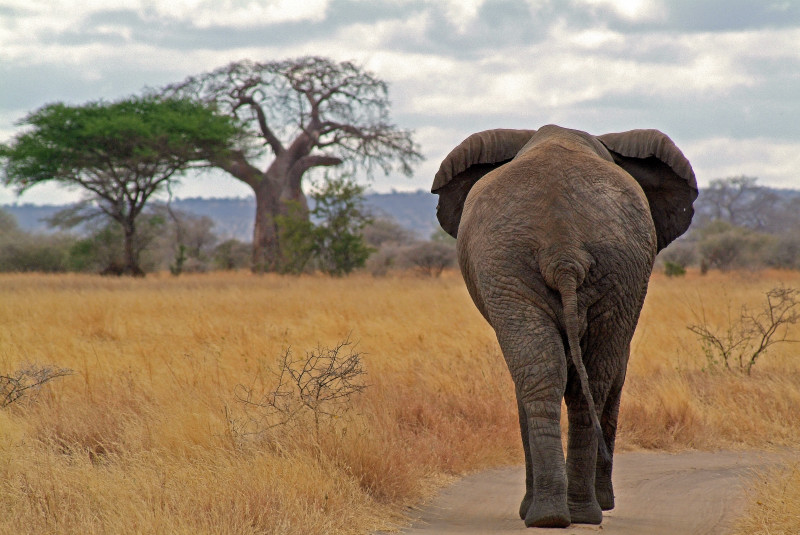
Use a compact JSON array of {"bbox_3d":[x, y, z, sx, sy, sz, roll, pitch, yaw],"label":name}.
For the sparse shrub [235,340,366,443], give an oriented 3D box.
[{"bbox_3d":[-0.904,1.155,60.000,1.220,1.040,1.050,0,0,0],"label":"sparse shrub"}]

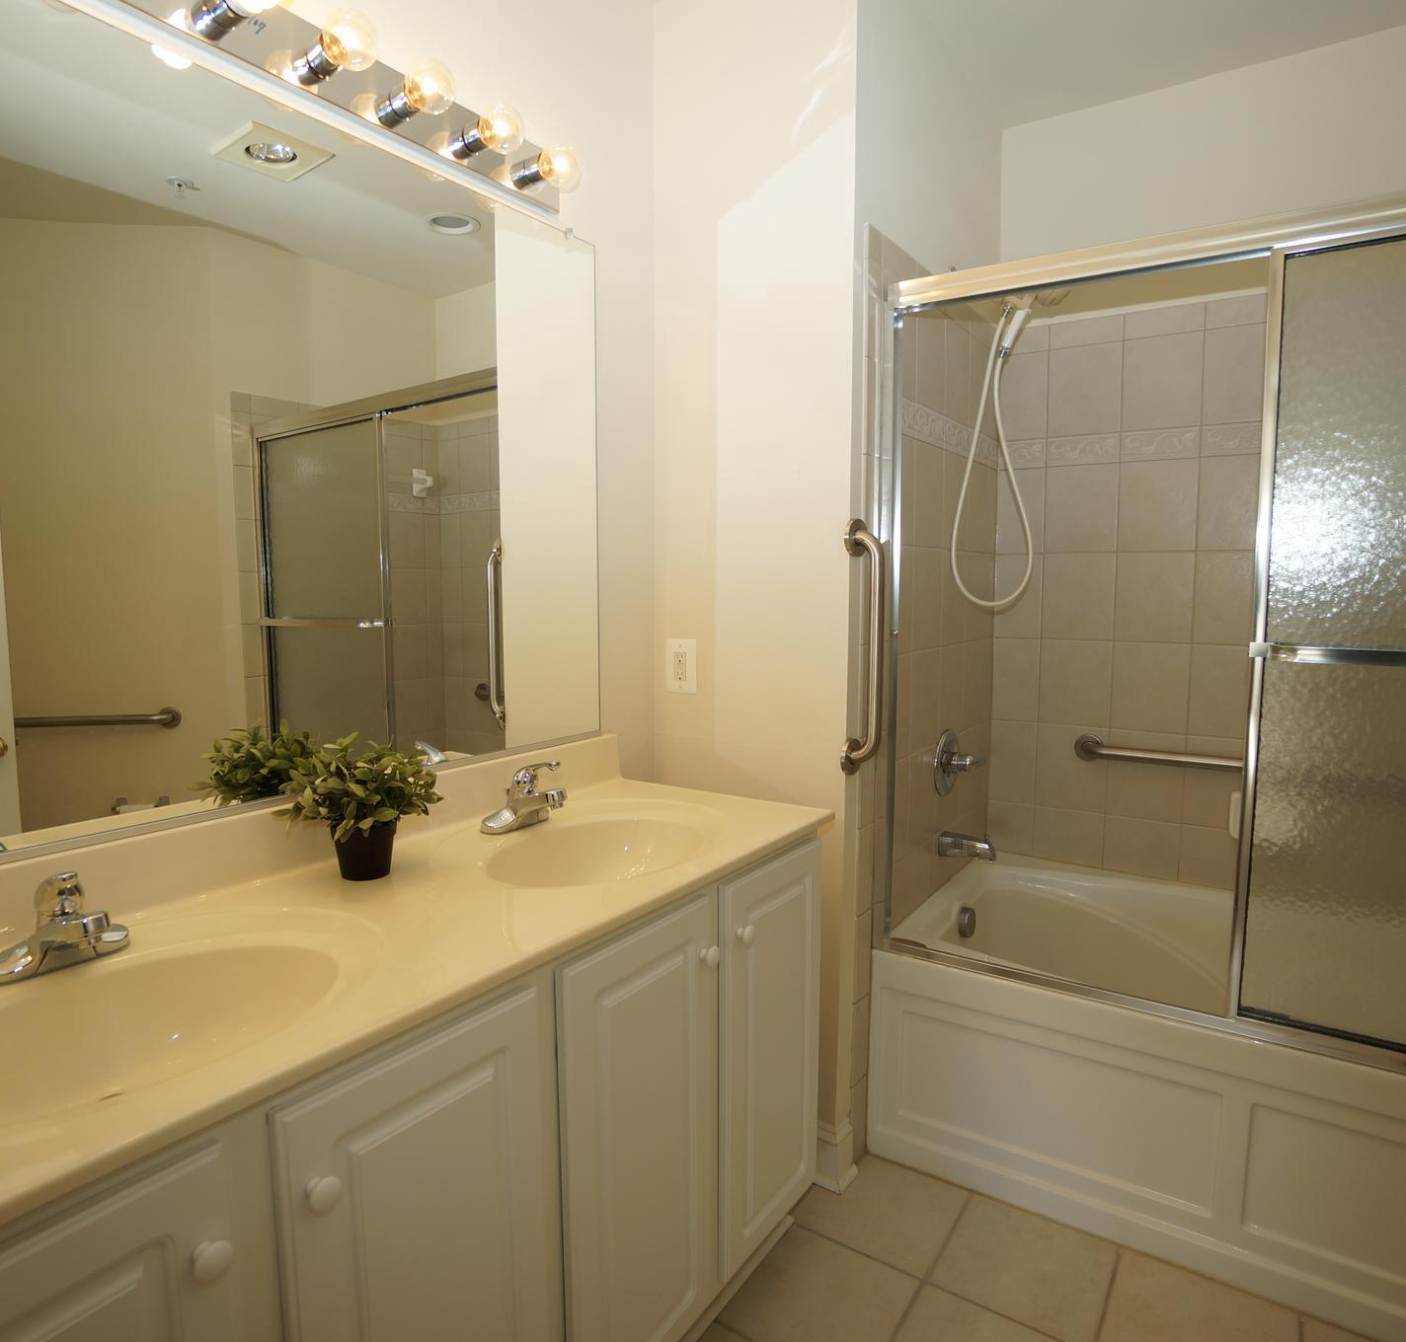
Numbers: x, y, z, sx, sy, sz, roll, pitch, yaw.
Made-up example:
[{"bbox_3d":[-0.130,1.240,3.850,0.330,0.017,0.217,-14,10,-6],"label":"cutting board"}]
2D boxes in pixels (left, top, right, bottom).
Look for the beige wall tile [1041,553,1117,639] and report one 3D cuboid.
[{"bbox_3d":[1.099,-0.215,2.456,0.201,0.251,0.009,4,7,35],"label":"beige wall tile"}]

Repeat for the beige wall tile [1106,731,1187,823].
[{"bbox_3d":[1.307,0.311,2.488,0.199,0.257,0.010,3,6,33],"label":"beige wall tile"}]

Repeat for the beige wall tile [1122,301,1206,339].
[{"bbox_3d":[1.306,-0.983,2.372,0.199,0.067,0.010,3,6,33],"label":"beige wall tile"}]

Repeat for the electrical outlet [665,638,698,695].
[{"bbox_3d":[-0.051,-0.010,1.985,0.083,0.124,0.008,4,7,35],"label":"electrical outlet"}]

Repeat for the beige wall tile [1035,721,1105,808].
[{"bbox_3d":[1.112,0.294,2.537,0.199,0.255,0.010,4,7,34],"label":"beige wall tile"}]

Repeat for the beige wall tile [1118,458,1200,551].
[{"bbox_3d":[1.307,-0.474,2.418,0.199,0.254,0.010,3,6,33],"label":"beige wall tile"}]

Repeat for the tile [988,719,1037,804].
[{"bbox_3d":[0.974,0.286,2.631,0.136,0.255,0.010,4,7,34],"label":"tile"}]

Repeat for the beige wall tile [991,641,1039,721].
[{"bbox_3d":[0.962,0.028,2.578,0.143,0.251,0.009,4,7,35],"label":"beige wall tile"}]

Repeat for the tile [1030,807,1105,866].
[{"bbox_3d":[1.100,0.499,2.530,0.201,0.162,0.009,4,7,35],"label":"tile"}]

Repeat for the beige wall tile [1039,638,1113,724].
[{"bbox_3d":[1.111,0.040,2.510,0.199,0.255,0.010,4,7,34],"label":"beige wall tile"}]

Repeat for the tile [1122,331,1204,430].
[{"bbox_3d":[1.306,-0.817,2.387,0.199,0.254,0.010,3,6,33],"label":"tile"}]

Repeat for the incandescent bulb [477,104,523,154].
[{"bbox_3d":[-0.347,-0.922,1.434,0.090,0.077,0.077,4,7,34],"label":"incandescent bulb"}]

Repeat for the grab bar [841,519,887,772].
[{"bbox_3d":[0.341,-0.044,1.727,0.073,0.530,0.078,4,7,34],"label":"grab bar"}]

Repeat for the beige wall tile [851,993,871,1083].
[{"bbox_3d":[0.369,0.875,1.993,0.010,0.198,0.085,3,6,33],"label":"beige wall tile"}]

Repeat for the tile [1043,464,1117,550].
[{"bbox_3d":[1.096,-0.465,2.433,0.201,0.251,0.009,4,7,35],"label":"tile"}]

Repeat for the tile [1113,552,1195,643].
[{"bbox_3d":[1.271,-0.204,2.372,0.199,0.255,0.010,4,7,34],"label":"tile"}]

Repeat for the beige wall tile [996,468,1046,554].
[{"bbox_3d":[0.958,-0.476,2.529,0.143,0.251,0.009,4,7,35],"label":"beige wall tile"}]

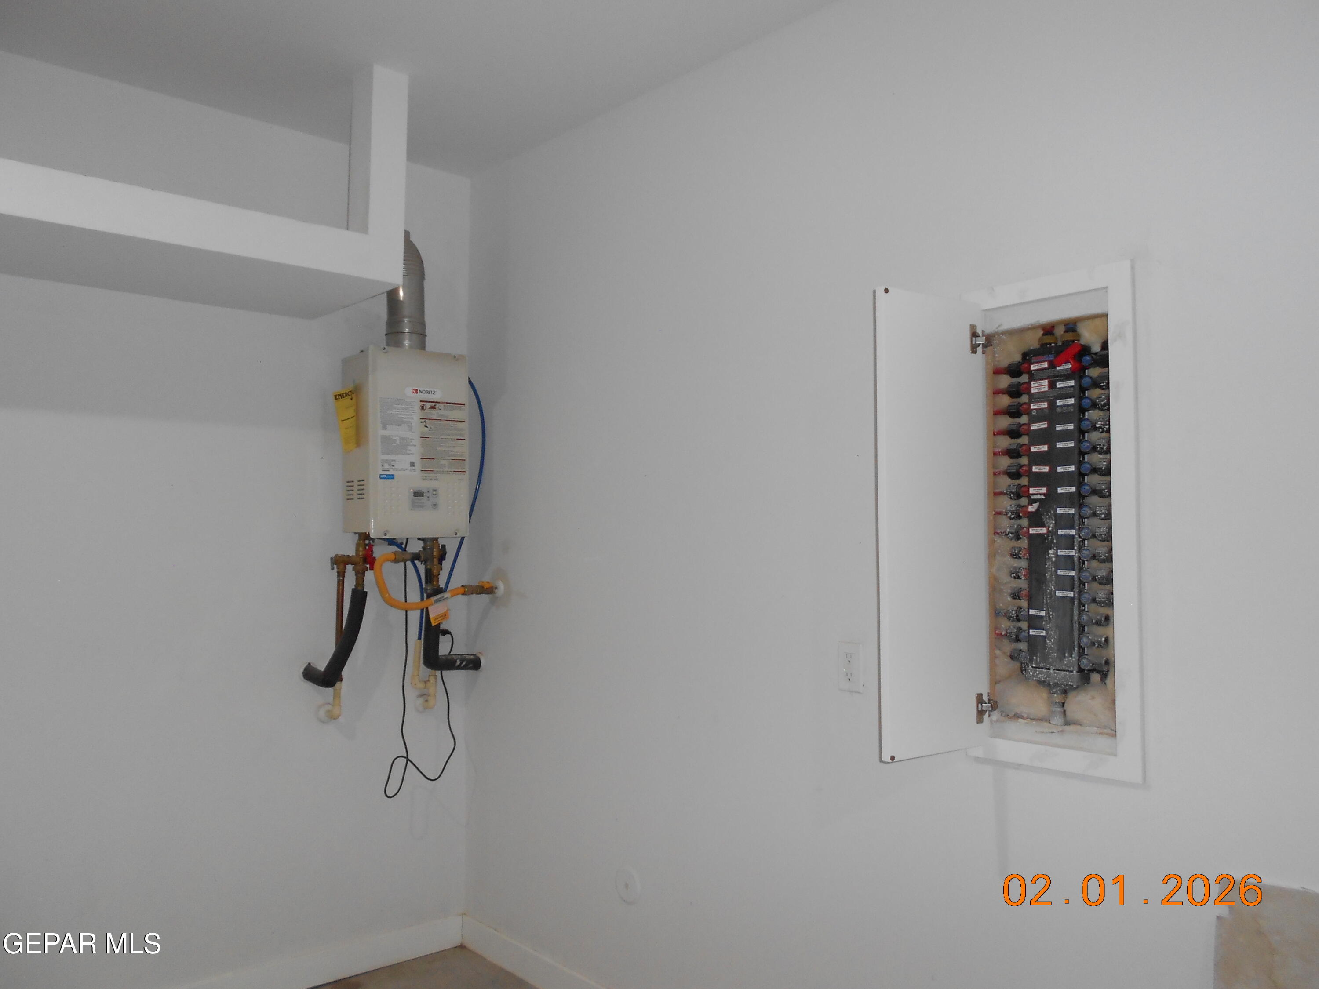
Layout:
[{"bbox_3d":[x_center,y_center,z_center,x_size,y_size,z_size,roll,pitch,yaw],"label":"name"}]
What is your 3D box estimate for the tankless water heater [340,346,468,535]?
[{"bbox_3d":[-0.837,-0.159,3.277,0.349,0.604,0.194,2,-3,-42],"label":"tankless water heater"}]

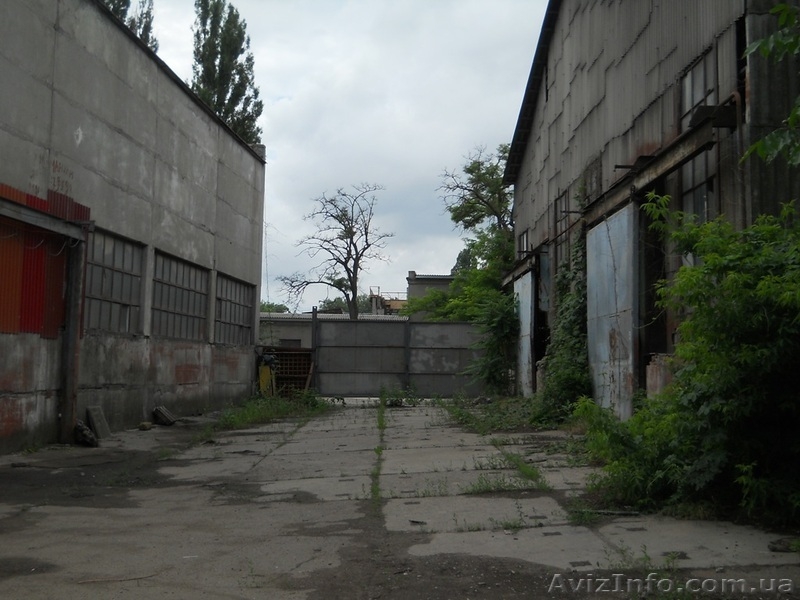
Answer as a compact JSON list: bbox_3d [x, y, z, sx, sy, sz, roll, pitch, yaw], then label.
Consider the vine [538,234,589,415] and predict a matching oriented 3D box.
[{"bbox_3d":[4.180,0.740,24.600,1.200,4.500,3.600,1,-4,0],"label":"vine"}]

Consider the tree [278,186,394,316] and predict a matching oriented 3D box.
[{"bbox_3d":[-3.080,-0.550,46.000,5.600,10.000,5.100,1,-4,0],"label":"tree"}]

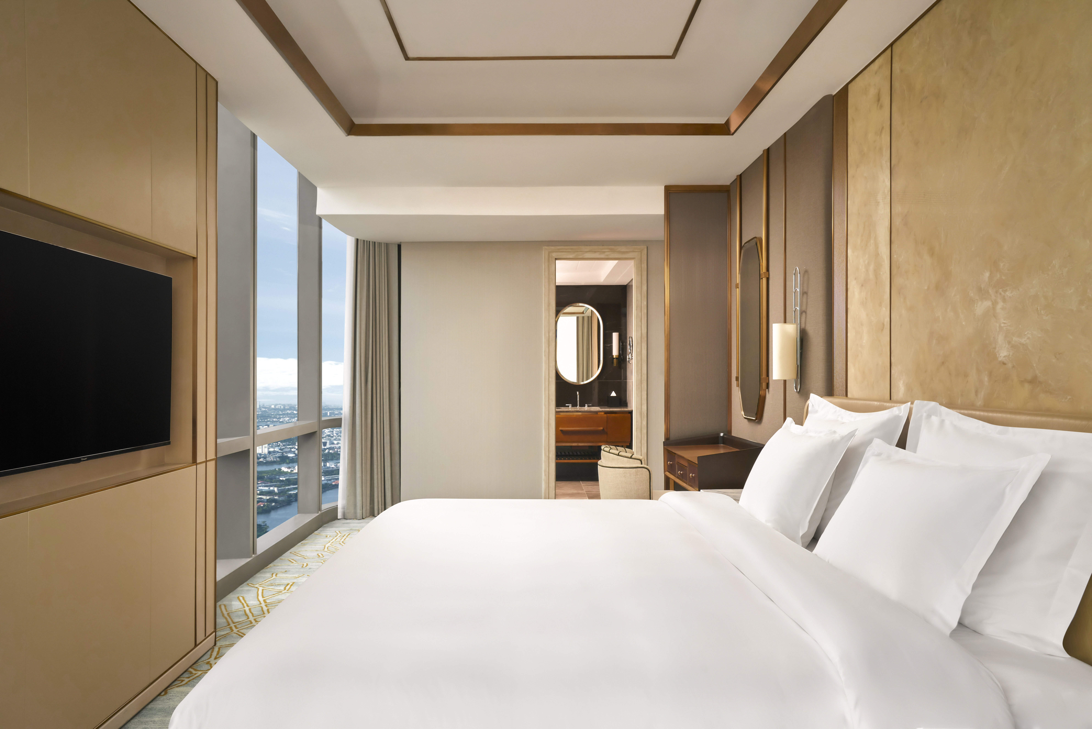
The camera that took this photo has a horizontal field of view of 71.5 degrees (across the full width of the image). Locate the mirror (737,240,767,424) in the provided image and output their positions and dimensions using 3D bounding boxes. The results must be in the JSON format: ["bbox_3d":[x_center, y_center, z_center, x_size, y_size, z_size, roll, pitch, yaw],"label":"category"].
[{"bbox_3d":[1.359,-0.230,5.005,0.060,1.160,0.520,0,0,-1],"label":"mirror"}]

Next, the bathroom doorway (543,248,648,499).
[{"bbox_3d":[0.460,0.144,7.058,0.955,2.455,0.200,0,0,-1],"label":"bathroom doorway"}]

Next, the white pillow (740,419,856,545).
[{"bbox_3d":[1.038,0.453,3.204,0.200,0.500,0.840,27,-1,-1],"label":"white pillow"}]

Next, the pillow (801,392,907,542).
[{"bbox_3d":[1.198,0.418,3.167,0.190,0.560,0.940,16,-1,-1],"label":"pillow"}]

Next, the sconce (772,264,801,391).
[{"bbox_3d":[1.319,-0.189,4.164,0.160,0.680,0.130,0,0,-1],"label":"sconce"}]

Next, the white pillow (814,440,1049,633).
[{"bbox_3d":[1.049,0.446,2.214,0.200,0.500,0.870,27,-1,-1],"label":"white pillow"}]

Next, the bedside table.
[{"bbox_3d":[1.141,0.938,5.183,0.475,0.840,1.080,0,0,-1],"label":"bedside table"}]

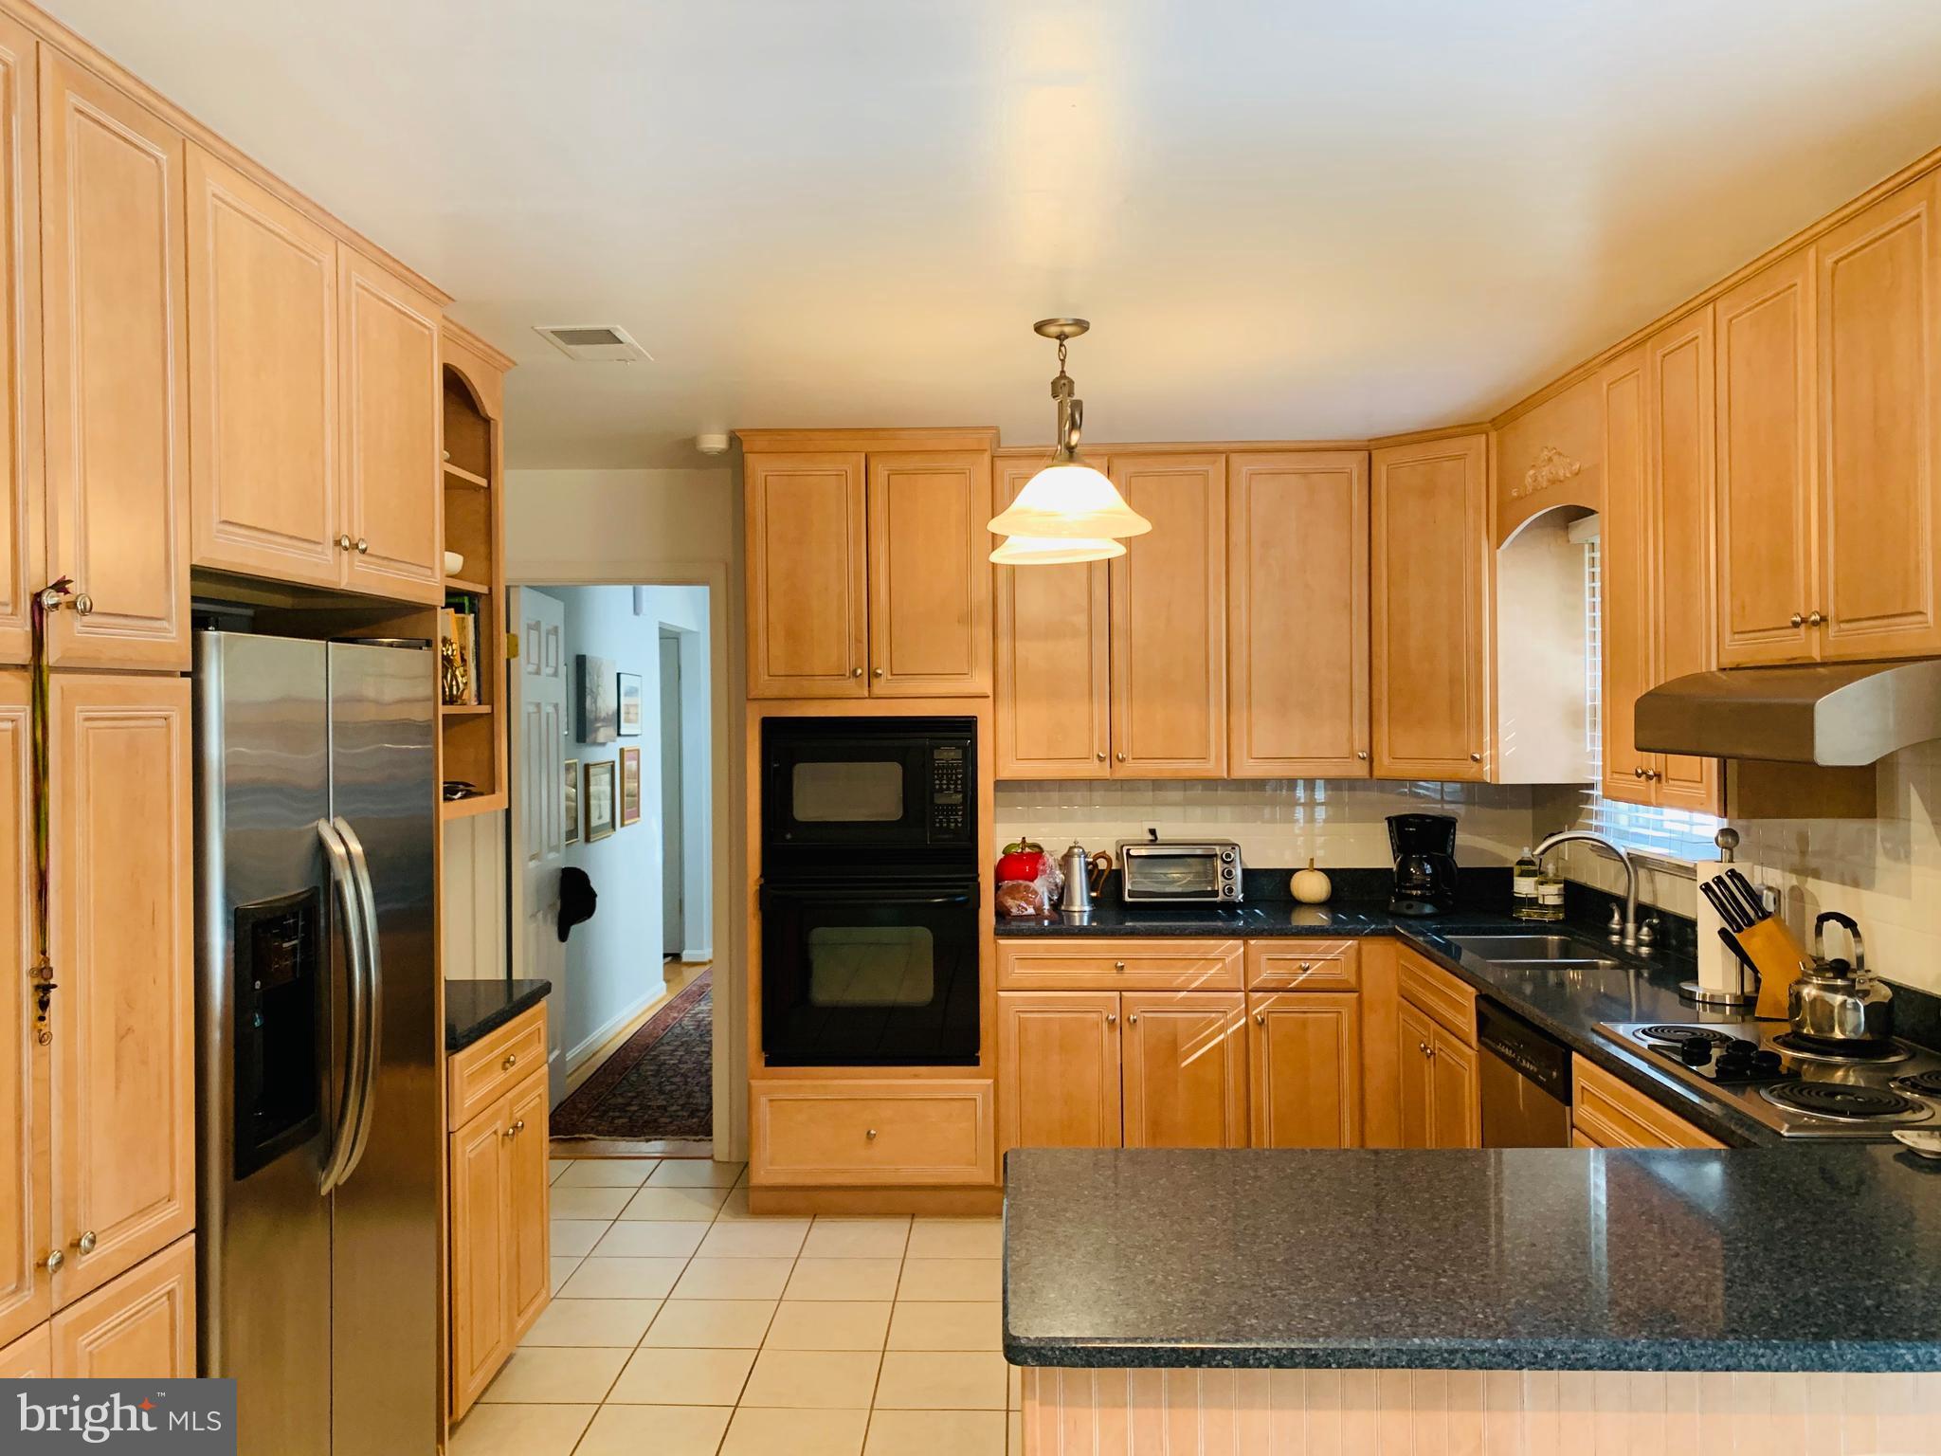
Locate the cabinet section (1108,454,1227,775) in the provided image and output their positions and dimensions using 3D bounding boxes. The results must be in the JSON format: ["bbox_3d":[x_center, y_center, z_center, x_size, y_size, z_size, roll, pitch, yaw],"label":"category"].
[{"bbox_3d":[0.655,-0.365,4.931,0.385,1.058,0.319,0,0,2],"label":"cabinet section"}]

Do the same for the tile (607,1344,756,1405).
[{"bbox_3d":[-0.672,1.530,3.424,0.302,0.010,0.302,0,0,2],"label":"tile"}]

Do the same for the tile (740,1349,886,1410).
[{"bbox_3d":[-0.373,1.557,3.481,0.306,0.010,0.302,0,1,2],"label":"tile"}]

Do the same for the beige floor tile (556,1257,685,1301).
[{"bbox_3d":[-0.970,1.552,4.105,0.306,0.010,0.302,0,1,2],"label":"beige floor tile"}]

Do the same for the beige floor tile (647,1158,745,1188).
[{"bbox_3d":[-0.924,1.527,4.959,0.300,0.012,0.300,0,0,2],"label":"beige floor tile"}]

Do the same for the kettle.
[{"bbox_3d":[1.677,0.467,2.809,0.200,0.239,0.215,0,0,-13],"label":"kettle"}]

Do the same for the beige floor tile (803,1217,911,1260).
[{"bbox_3d":[-0.338,1.543,4.381,0.306,0.010,0.302,0,1,2],"label":"beige floor tile"}]

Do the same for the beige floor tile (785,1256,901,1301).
[{"bbox_3d":[-0.346,1.525,4.025,0.302,0.010,0.302,0,0,2],"label":"beige floor tile"}]

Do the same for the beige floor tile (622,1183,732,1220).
[{"bbox_3d":[-0.934,1.528,4.654,0.300,0.012,0.300,0,0,2],"label":"beige floor tile"}]

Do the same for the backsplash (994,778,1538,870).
[{"bbox_3d":[1.030,0.329,5.134,1.880,0.335,0.012,0,1,2],"label":"backsplash"}]

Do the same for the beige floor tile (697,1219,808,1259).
[{"bbox_3d":[-0.640,1.527,4.339,0.300,0.012,0.300,0,0,2],"label":"beige floor tile"}]

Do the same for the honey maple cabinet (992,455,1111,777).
[{"bbox_3d":[0.276,-0.366,4.929,0.381,1.065,0.325,0,0,2],"label":"honey maple cabinet"}]

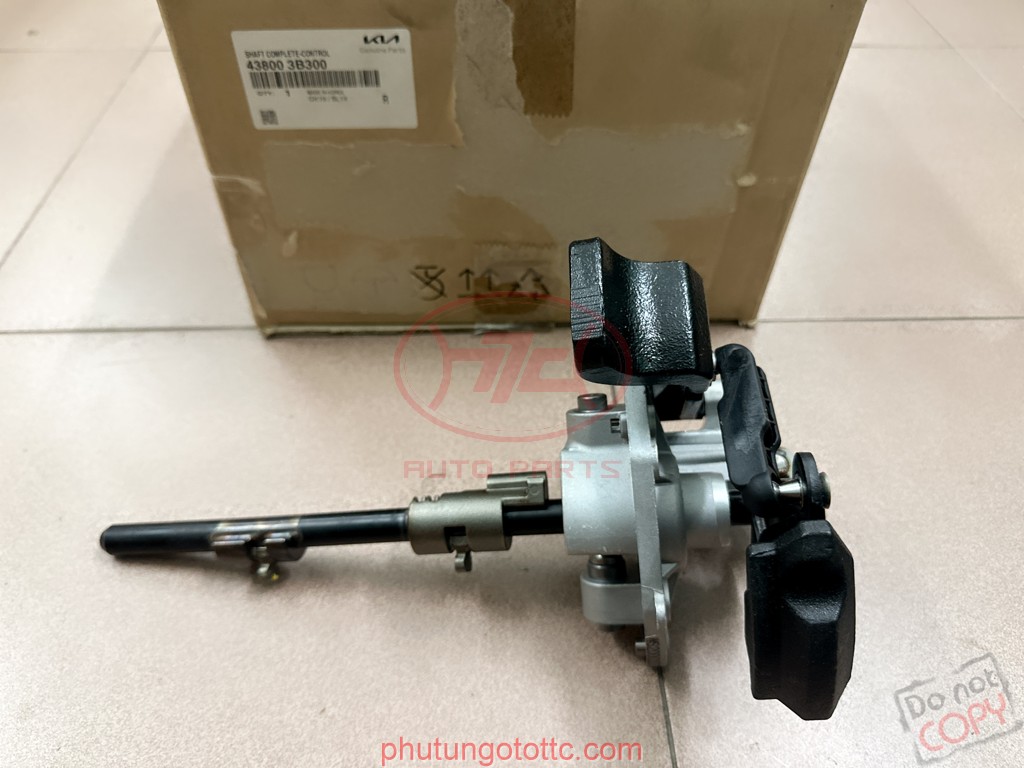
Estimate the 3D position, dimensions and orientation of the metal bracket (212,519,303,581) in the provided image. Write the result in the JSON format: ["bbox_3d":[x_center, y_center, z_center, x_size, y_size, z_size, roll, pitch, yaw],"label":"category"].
[{"bbox_3d":[-0.110,0.073,0.317,0.044,0.023,0.025,-5,47,14],"label":"metal bracket"}]

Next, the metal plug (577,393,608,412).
[{"bbox_3d":[0.034,0.008,0.300,0.013,0.006,0.013,-5,10,13],"label":"metal plug"}]

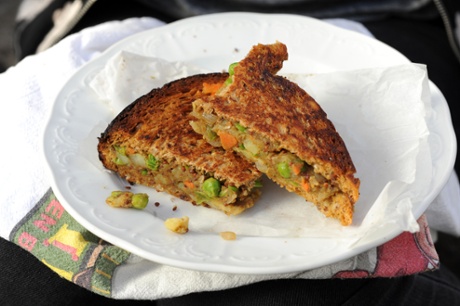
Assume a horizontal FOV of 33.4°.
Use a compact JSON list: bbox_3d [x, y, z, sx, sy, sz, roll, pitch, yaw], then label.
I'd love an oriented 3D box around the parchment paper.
[{"bbox_3d":[0.009,-0.014,0.469,0.220,0.033,0.165,5,41,9],"label":"parchment paper"}]

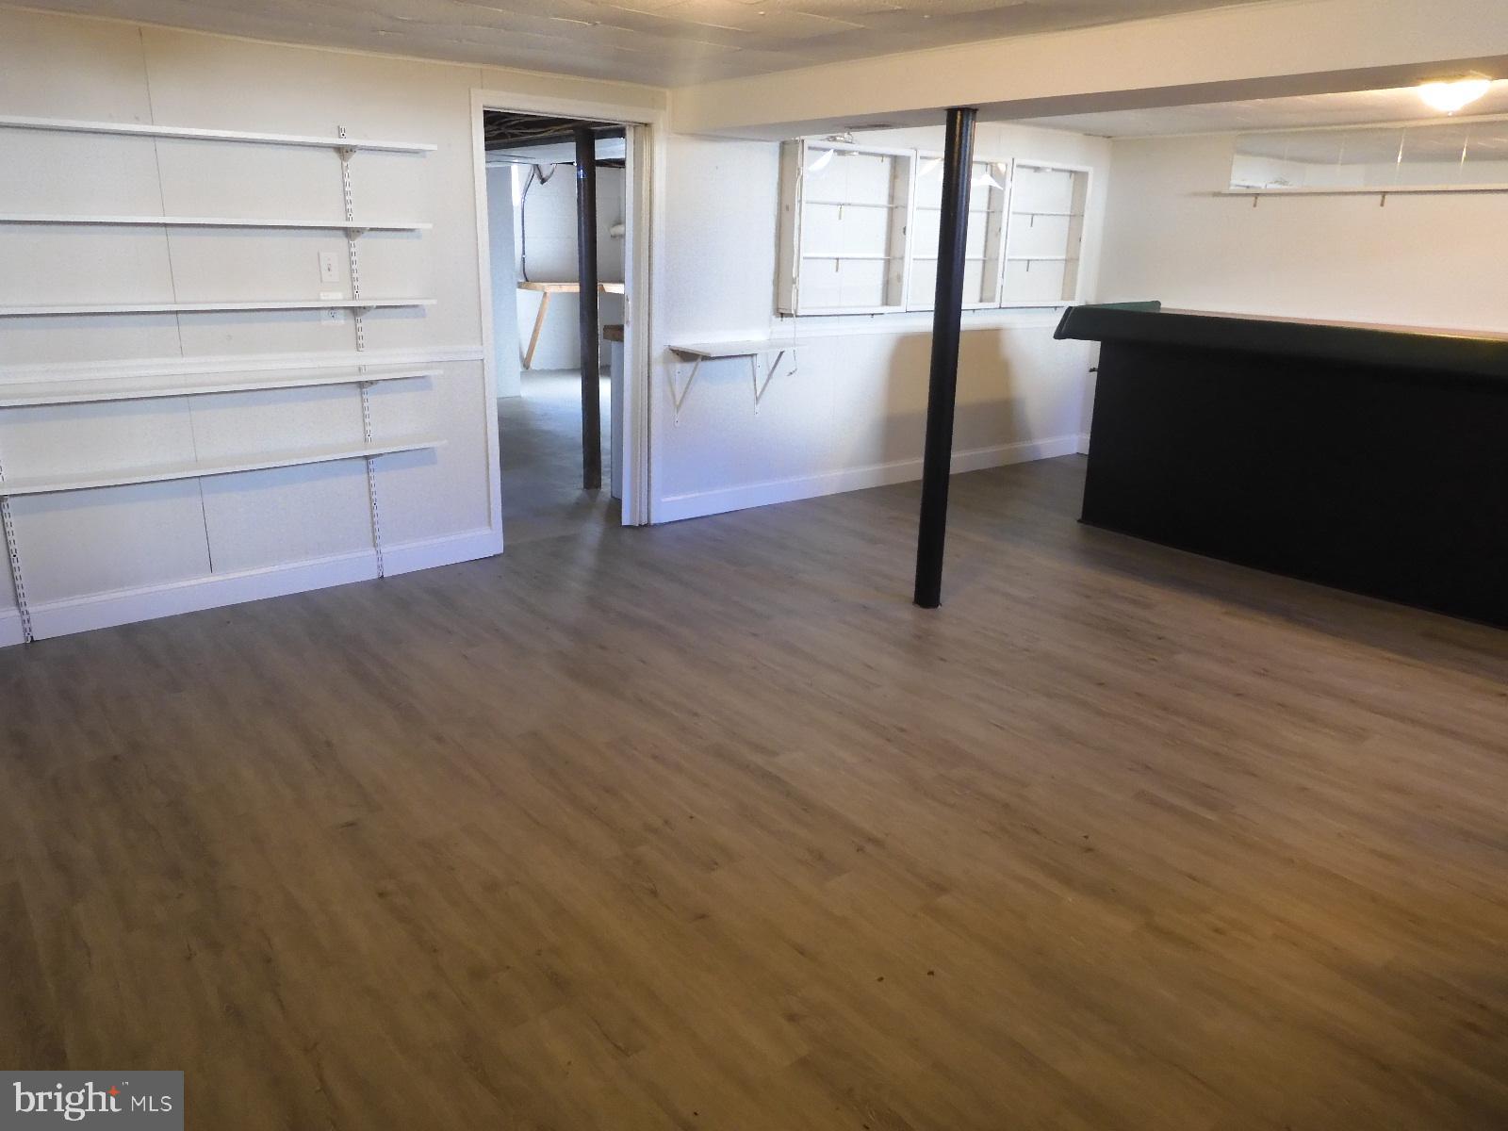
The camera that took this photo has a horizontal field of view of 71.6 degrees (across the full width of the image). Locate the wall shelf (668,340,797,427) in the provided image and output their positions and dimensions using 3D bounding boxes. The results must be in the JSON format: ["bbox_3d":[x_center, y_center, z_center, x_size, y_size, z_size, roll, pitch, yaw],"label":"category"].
[{"bbox_3d":[-0.078,-0.899,5.236,0.630,0.400,0.330,-13,22,-38],"label":"wall shelf"}]

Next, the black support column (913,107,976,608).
[{"bbox_3d":[0.728,-0.733,4.005,0.104,1.875,0.104,-13,22,-38],"label":"black support column"}]

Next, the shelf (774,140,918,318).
[{"bbox_3d":[0.504,-1.776,5.566,0.820,0.850,0.150,-13,22,-38],"label":"shelf"}]

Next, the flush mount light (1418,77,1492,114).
[{"bbox_3d":[2.787,-1.865,4.163,0.300,0.125,0.300,-13,22,-38],"label":"flush mount light"}]

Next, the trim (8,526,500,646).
[{"bbox_3d":[-1.889,0.052,4.222,1.885,0.128,0.018,-13,22,-38],"label":"trim"}]

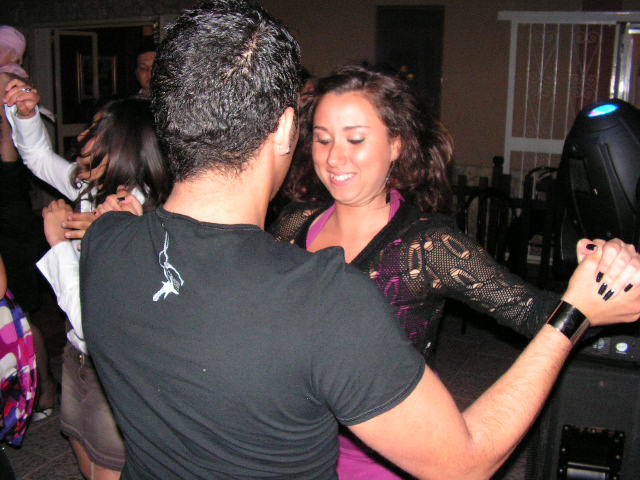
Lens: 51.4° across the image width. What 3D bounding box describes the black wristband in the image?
[{"bbox_3d":[0.411,0.137,1.100,0.058,0.048,0.052,35,-10,21],"label":"black wristband"}]

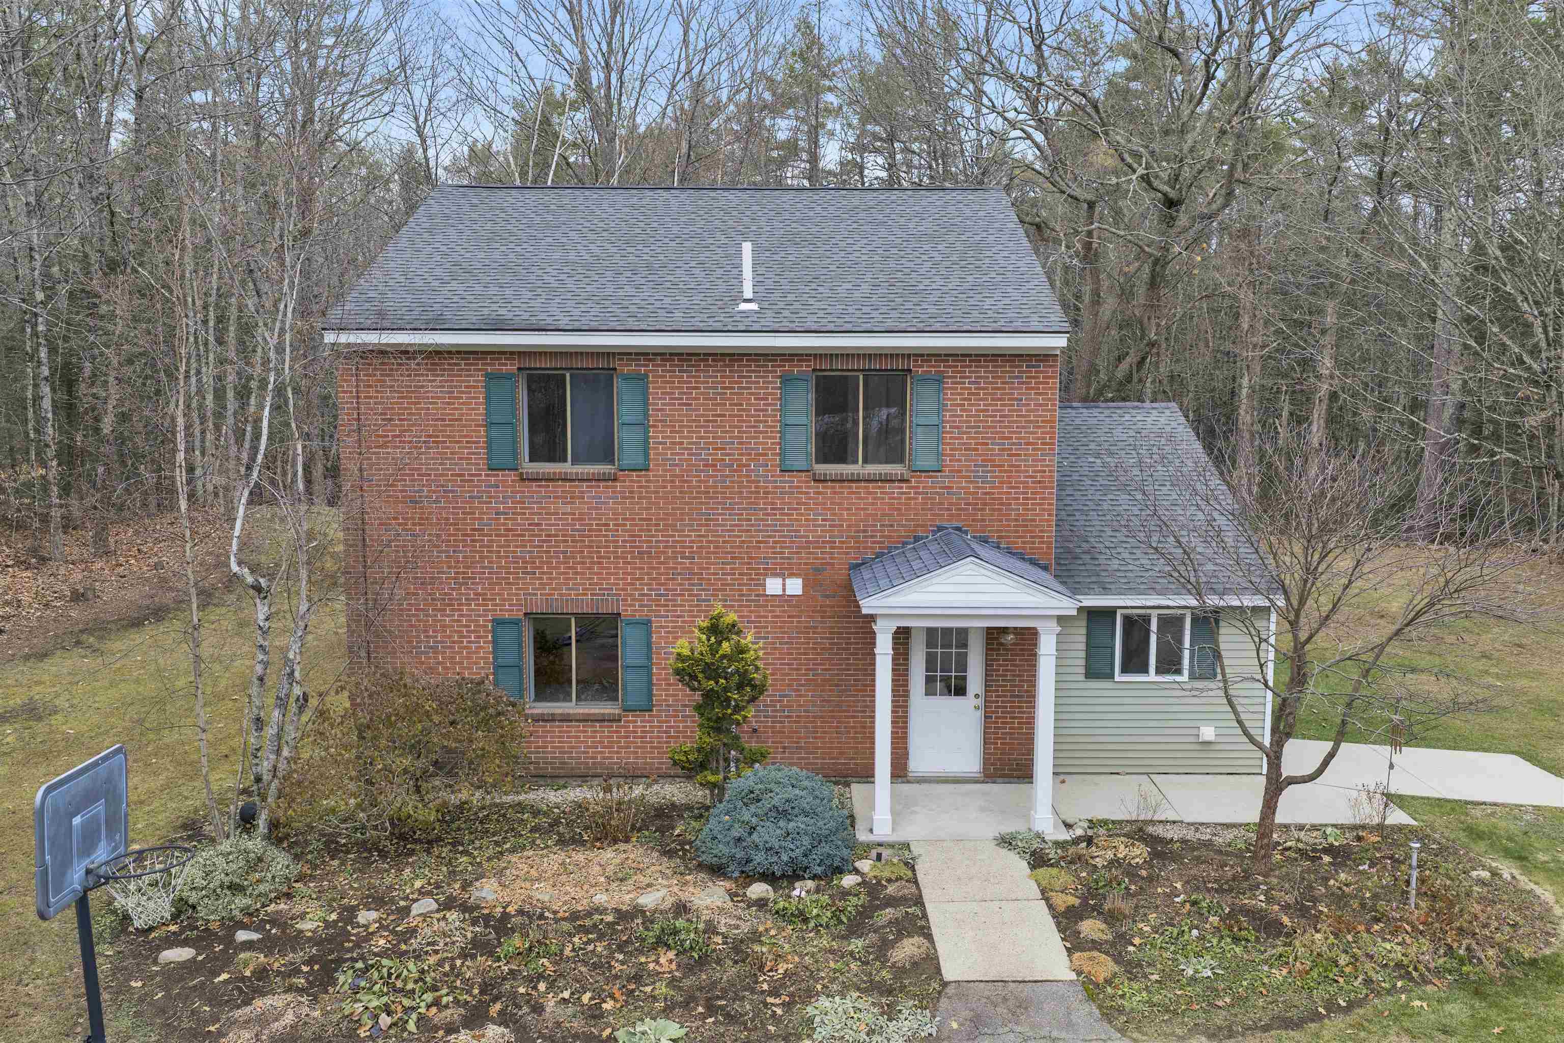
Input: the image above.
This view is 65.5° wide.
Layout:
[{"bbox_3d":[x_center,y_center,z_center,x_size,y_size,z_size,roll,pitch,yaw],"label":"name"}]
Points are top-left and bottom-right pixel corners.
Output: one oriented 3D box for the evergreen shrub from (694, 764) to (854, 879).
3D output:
[{"bbox_3d":[-0.089,3.245,13.861,1.814,0.881,1.650,0,7,0],"label":"evergreen shrub"}]

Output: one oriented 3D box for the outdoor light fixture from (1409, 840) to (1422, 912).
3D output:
[{"bbox_3d":[6.392,3.559,12.252,0.120,0.719,0.120,0,7,0],"label":"outdoor light fixture"}]

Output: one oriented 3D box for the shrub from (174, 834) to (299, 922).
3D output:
[{"bbox_3d":[-5.672,3.585,12.637,1.230,0.580,1.150,0,7,0],"label":"shrub"}]

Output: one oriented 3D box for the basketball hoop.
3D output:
[{"bbox_3d":[-3.511,2.042,6.714,0.530,0.380,0.490,-3,5,-3],"label":"basketball hoop"}]

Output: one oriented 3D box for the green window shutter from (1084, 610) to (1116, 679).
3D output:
[{"bbox_3d":[4.140,1.604,15.842,0.380,0.890,0.040,0,7,0],"label":"green window shutter"}]

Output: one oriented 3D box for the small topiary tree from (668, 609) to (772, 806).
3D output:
[{"bbox_3d":[-0.769,2.260,14.880,1.253,2.494,1.120,0,7,0],"label":"small topiary tree"}]

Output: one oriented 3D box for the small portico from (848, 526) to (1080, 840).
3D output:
[{"bbox_3d":[2.010,1.906,14.372,2.398,3.355,2.282,0,7,0],"label":"small portico"}]

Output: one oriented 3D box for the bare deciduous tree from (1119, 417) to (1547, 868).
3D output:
[{"bbox_3d":[5.816,1.363,13.120,4.500,4.796,4.100,0,7,0],"label":"bare deciduous tree"}]

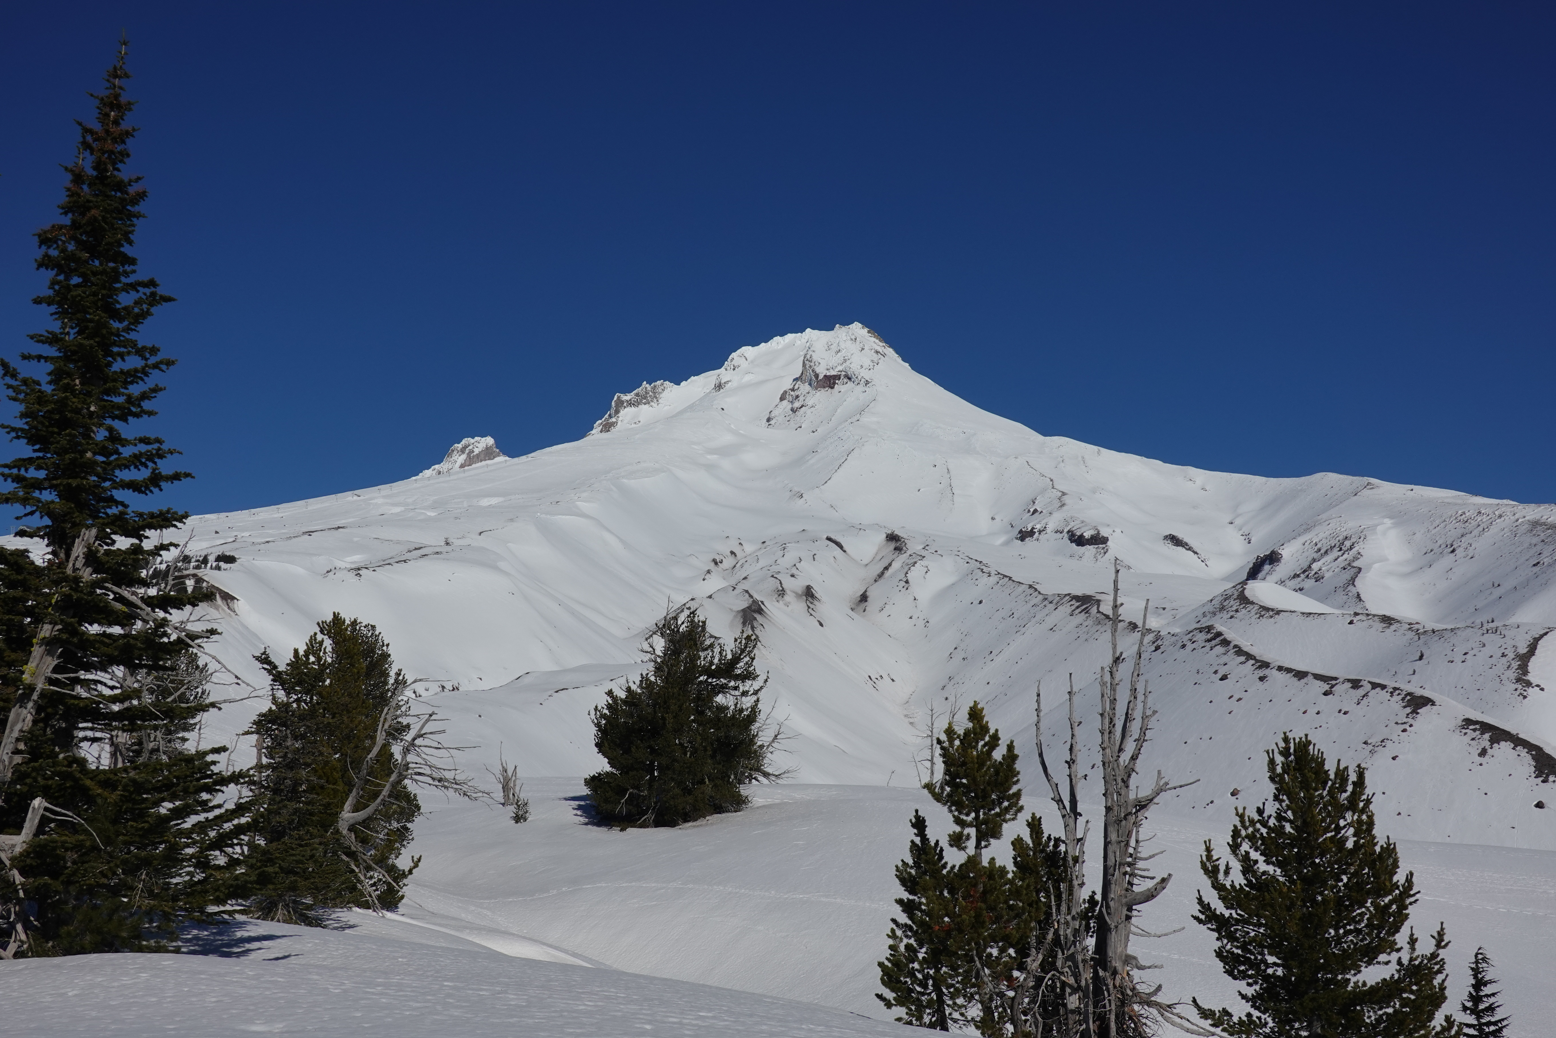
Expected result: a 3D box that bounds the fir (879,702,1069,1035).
[{"bbox_3d":[2.050,3.669,18.500,2.000,3.500,1.900,0,-10,0],"label":"fir"}]

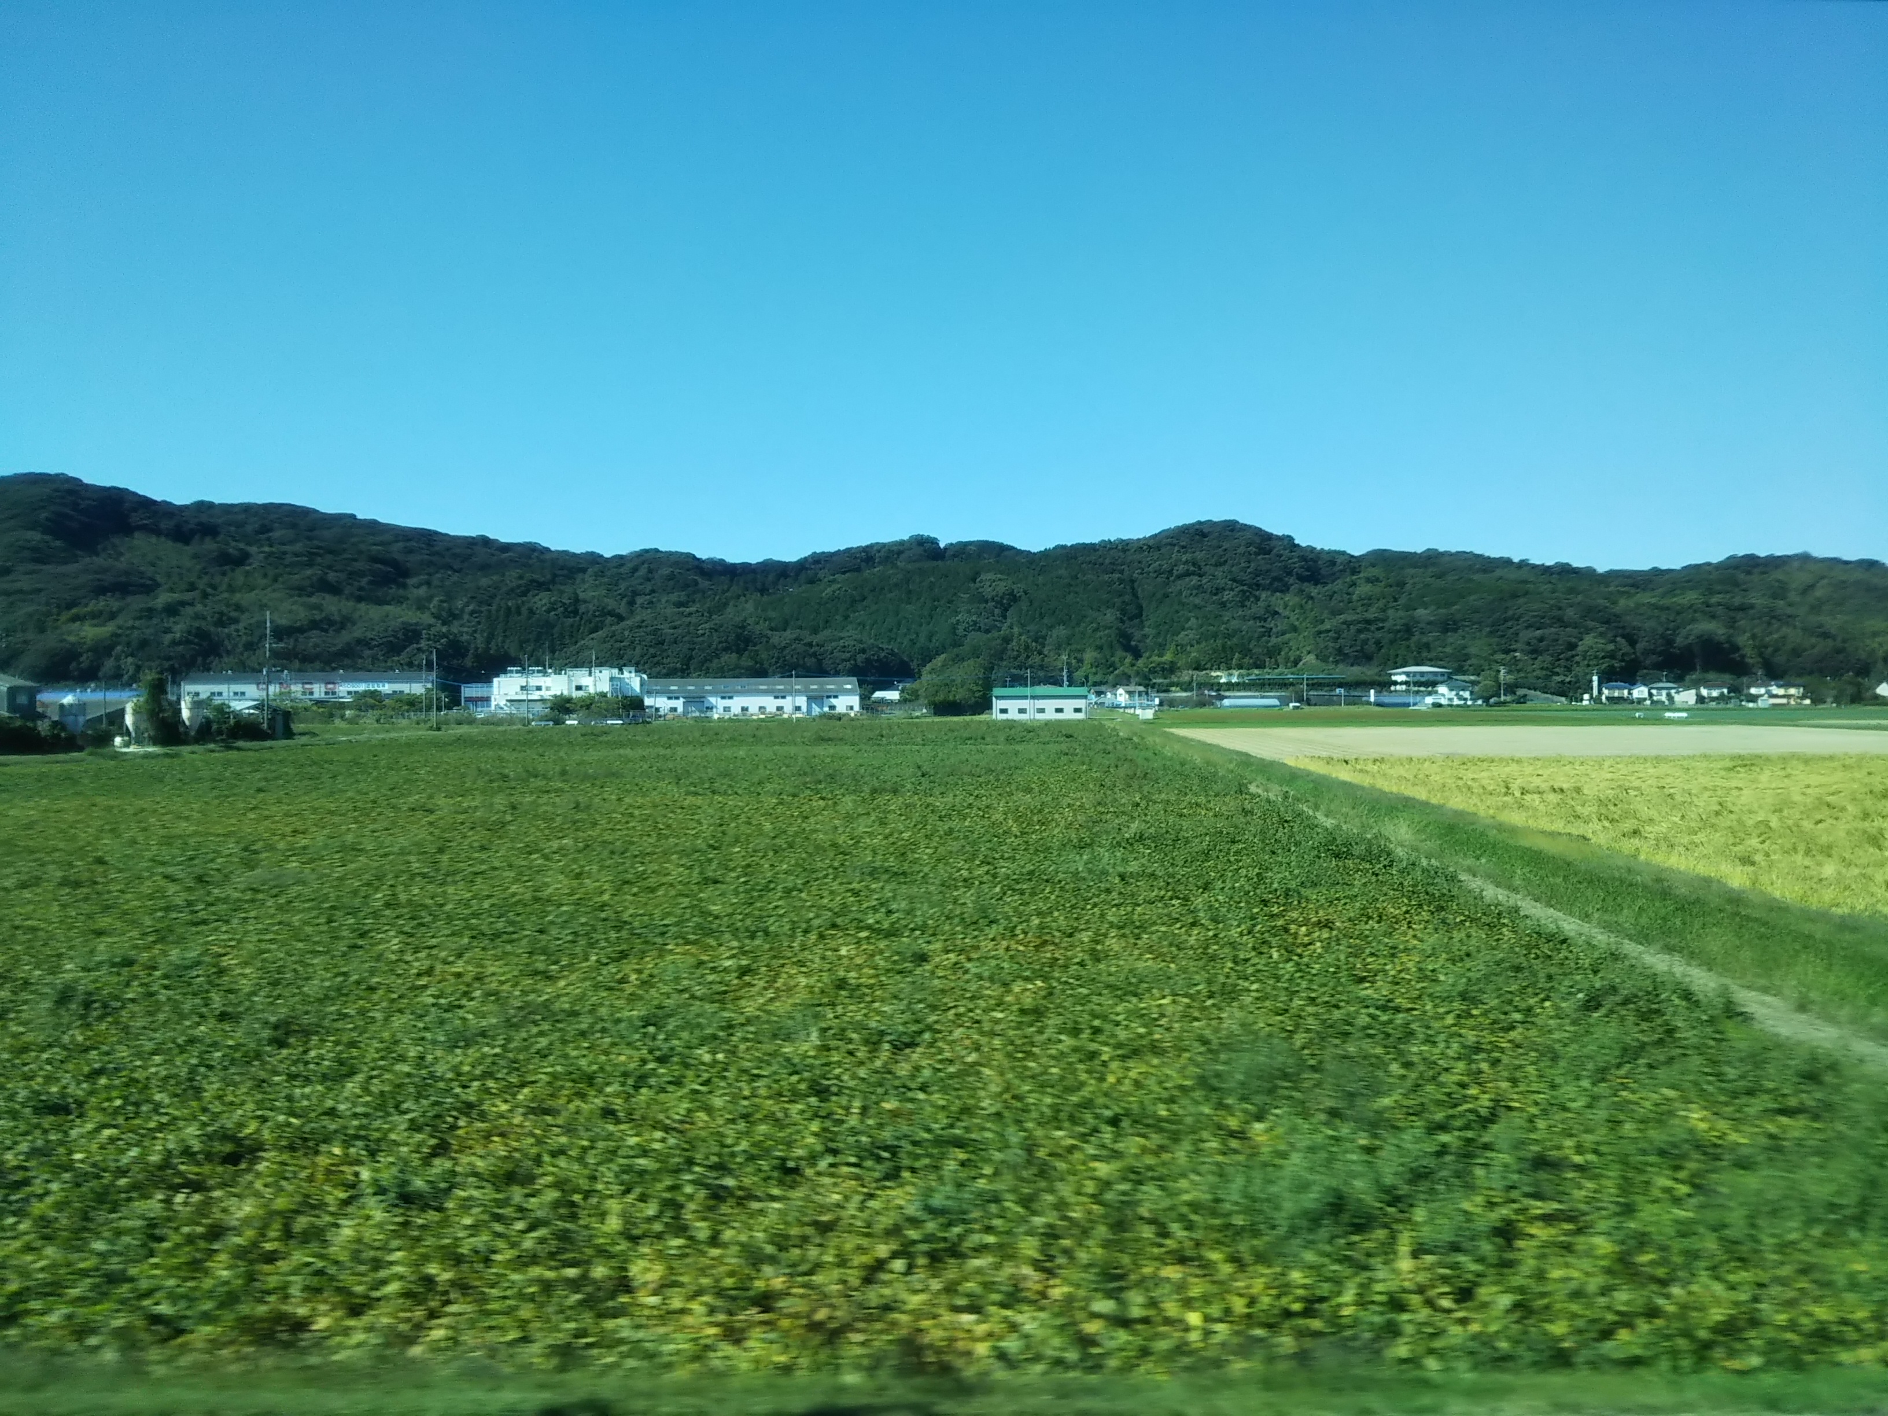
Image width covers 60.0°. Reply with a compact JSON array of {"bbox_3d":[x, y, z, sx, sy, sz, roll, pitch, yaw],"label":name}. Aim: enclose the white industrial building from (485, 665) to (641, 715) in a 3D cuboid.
[{"bbox_3d":[-91.000,-3.800,400.000,35.500,12.000,24.000,0,0,-6],"label":"white industrial building"}]

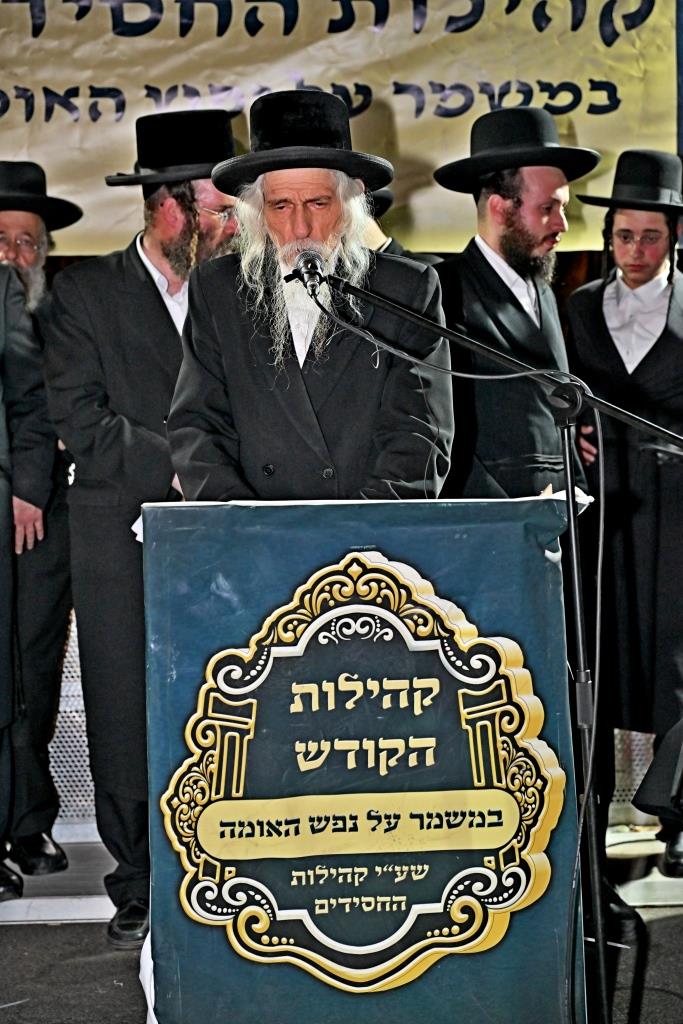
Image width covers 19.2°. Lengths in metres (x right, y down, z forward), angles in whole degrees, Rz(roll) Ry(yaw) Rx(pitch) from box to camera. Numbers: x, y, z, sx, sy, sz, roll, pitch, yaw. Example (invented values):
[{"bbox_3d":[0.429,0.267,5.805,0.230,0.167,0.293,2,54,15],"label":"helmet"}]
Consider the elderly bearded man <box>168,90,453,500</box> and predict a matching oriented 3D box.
[{"bbox_3d":[-0.050,0.090,3.660,0.530,1.700,0.460,-1,1,7],"label":"elderly bearded man"}]

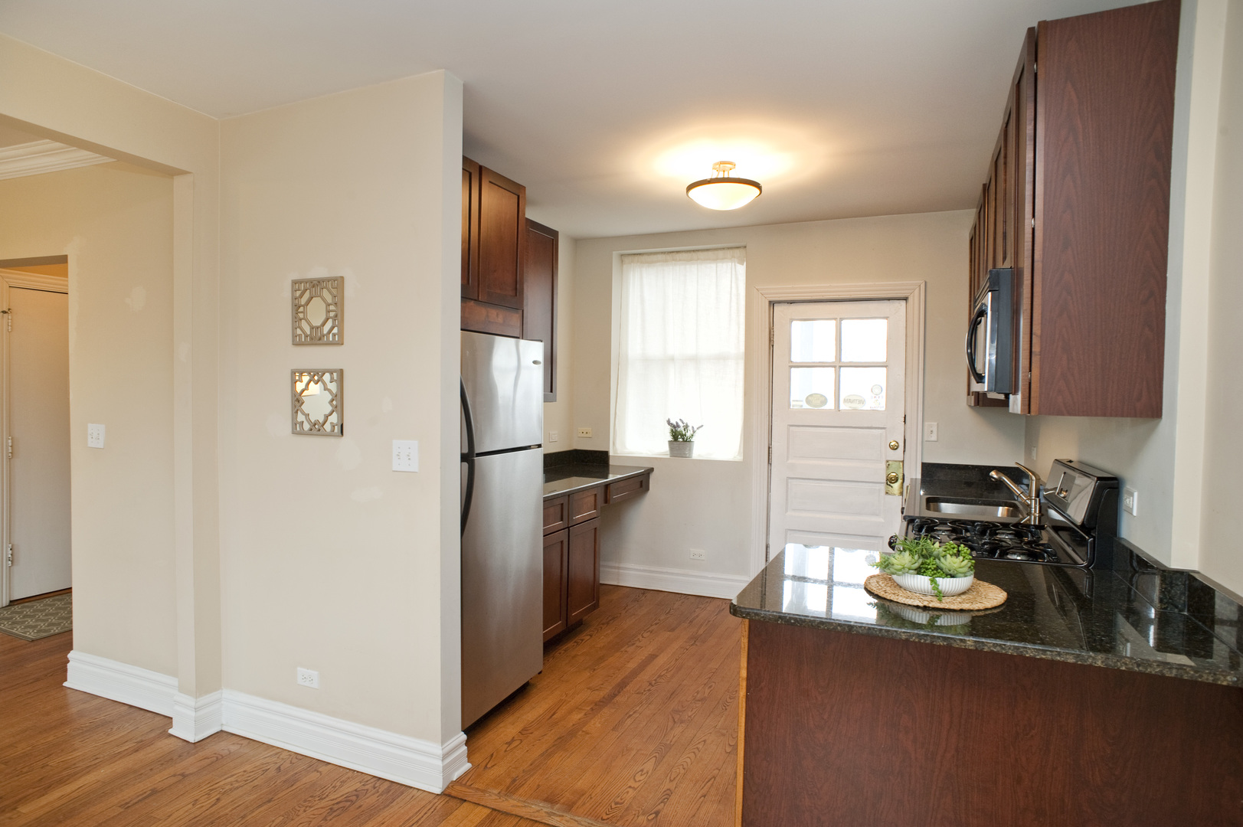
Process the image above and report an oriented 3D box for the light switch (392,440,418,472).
[{"bbox_3d":[-0.780,0.154,2.490,0.116,0.113,0.016,1,2,23],"label":"light switch"}]

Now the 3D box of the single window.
[{"bbox_3d":[0.407,-0.438,5.037,1.000,1.505,0.080,1,2,23],"label":"single window"}]

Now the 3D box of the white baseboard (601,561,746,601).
[{"bbox_3d":[0.296,1.230,5.114,1.300,0.168,0.026,1,2,23],"label":"white baseboard"}]

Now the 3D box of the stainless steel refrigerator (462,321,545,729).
[{"bbox_3d":[-0.850,0.499,3.206,0.780,1.697,0.748,1,2,23],"label":"stainless steel refrigerator"}]

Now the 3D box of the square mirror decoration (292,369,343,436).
[{"bbox_3d":[-1.187,-0.043,2.692,0.249,0.256,0.022,1,2,23],"label":"square mirror decoration"}]

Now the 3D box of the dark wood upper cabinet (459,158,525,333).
[{"bbox_3d":[-0.906,-0.739,3.179,0.630,0.740,0.760,1,2,23],"label":"dark wood upper cabinet"}]

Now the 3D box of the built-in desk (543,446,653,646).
[{"bbox_3d":[-0.415,0.813,4.469,0.663,1.016,1.740,1,2,23],"label":"built-in desk"}]

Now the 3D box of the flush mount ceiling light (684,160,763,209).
[{"bbox_3d":[0.508,-1.117,3.418,0.385,0.225,0.385,1,2,23],"label":"flush mount ceiling light"}]

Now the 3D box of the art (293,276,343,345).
[{"bbox_3d":[-1.183,-0.394,2.683,0.249,0.258,0.022,1,2,23],"label":"art"}]

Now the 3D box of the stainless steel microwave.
[{"bbox_3d":[1.493,-0.264,2.499,0.404,0.410,0.755,1,2,23],"label":"stainless steel microwave"}]

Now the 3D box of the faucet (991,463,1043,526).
[{"bbox_3d":[1.836,0.350,3.207,0.221,0.235,0.057,1,2,23],"label":"faucet"}]

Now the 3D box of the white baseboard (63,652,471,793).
[{"bbox_3d":[-1.643,1.246,2.918,2.220,0.170,0.300,1,2,23],"label":"white baseboard"}]

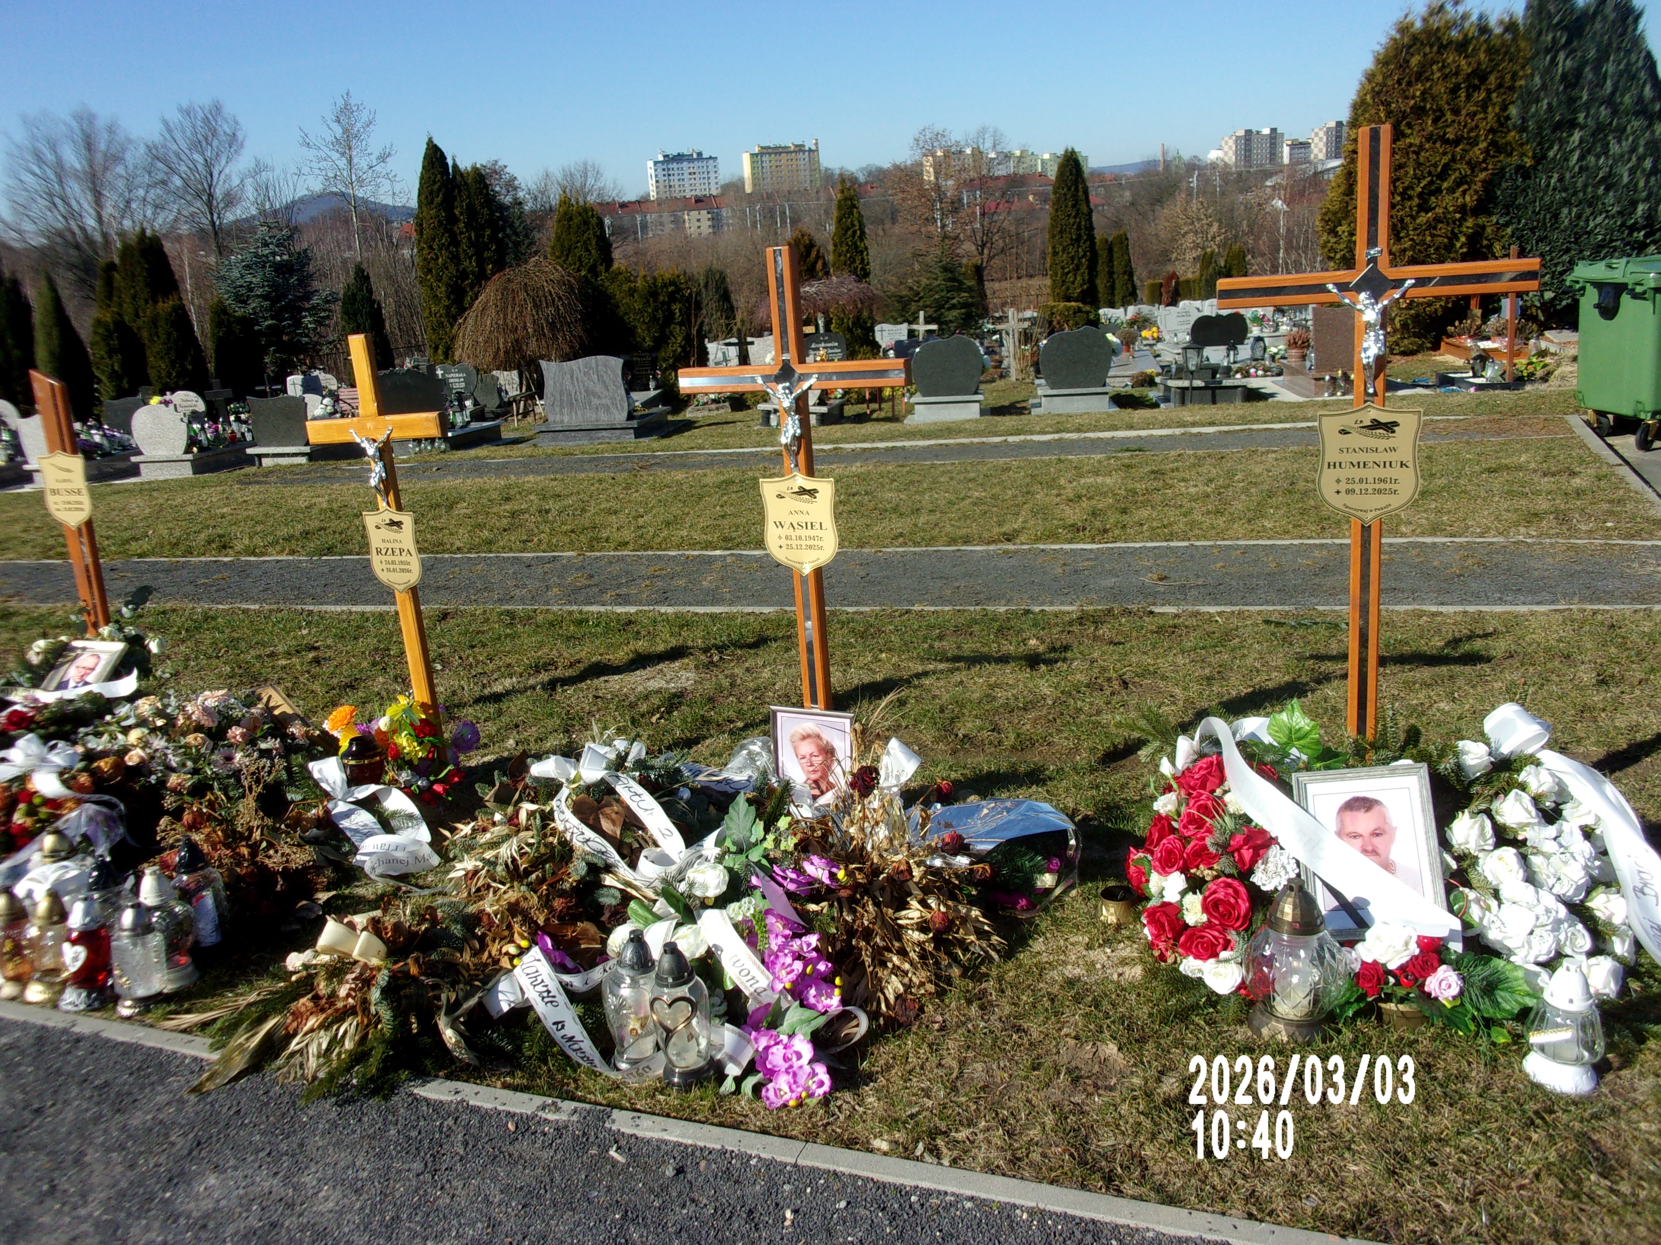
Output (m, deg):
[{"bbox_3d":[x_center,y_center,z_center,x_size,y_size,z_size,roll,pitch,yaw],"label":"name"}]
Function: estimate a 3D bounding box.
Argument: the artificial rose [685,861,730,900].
[{"bbox_3d":[-0.286,0.599,3.116,0.100,0.090,0.100,-6,14,-6],"label":"artificial rose"}]

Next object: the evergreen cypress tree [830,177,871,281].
[{"bbox_3d":[0.329,-5.684,22.000,0.780,3.000,0.780,-4,15,2],"label":"evergreen cypress tree"}]

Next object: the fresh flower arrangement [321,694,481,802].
[{"bbox_3d":[-1.585,0.471,4.950,0.550,0.320,0.420,-9,14,-18],"label":"fresh flower arrangement"}]

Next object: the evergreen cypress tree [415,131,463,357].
[{"bbox_3d":[-7.450,-6.933,25.500,0.920,4.400,0.920,-8,15,-14],"label":"evergreen cypress tree"}]

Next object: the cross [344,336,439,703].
[{"bbox_3d":[-1.396,-0.195,4.362,0.540,1.430,0.065,1,16,24],"label":"cross"}]

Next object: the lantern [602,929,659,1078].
[{"bbox_3d":[-0.394,0.755,2.668,0.113,0.295,0.113,-1,14,-12],"label":"lantern"}]

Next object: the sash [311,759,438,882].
[{"bbox_3d":[-1.338,0.575,3.930,0.340,0.200,0.380,-10,15,-20],"label":"sash"}]

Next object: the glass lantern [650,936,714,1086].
[{"bbox_3d":[-0.292,0.759,2.611,0.117,0.295,0.117,-4,15,5],"label":"glass lantern"}]

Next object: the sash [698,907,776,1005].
[{"bbox_3d":[-0.198,0.707,2.874,0.075,0.040,0.303,-25,45,-19],"label":"sash"}]

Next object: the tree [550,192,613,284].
[{"bbox_3d":[-4.839,-6.487,26.442,1.226,3.742,1.226,-7,14,-9],"label":"tree"}]

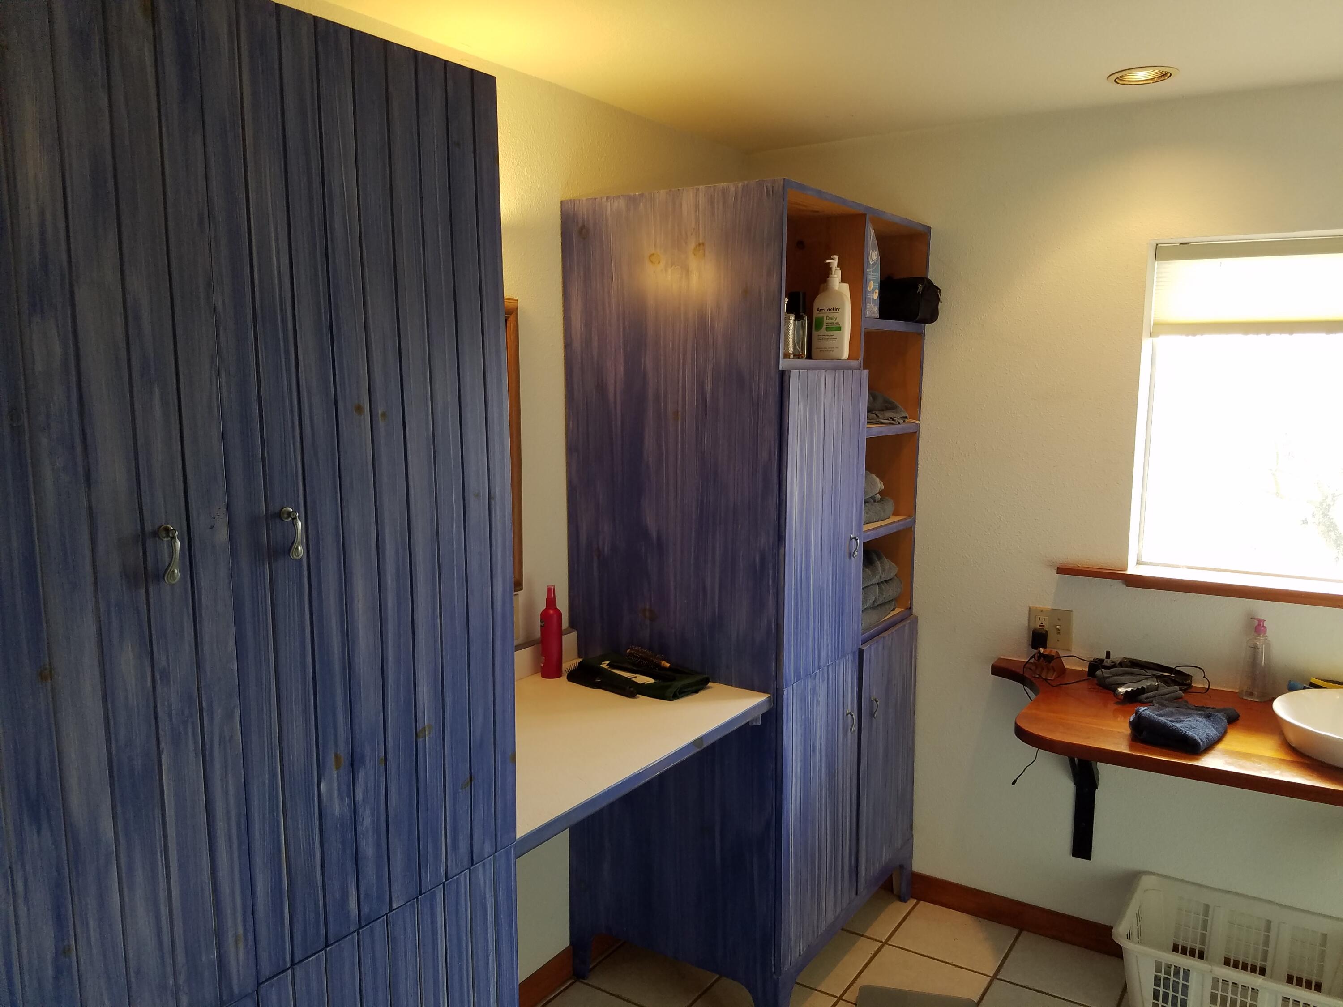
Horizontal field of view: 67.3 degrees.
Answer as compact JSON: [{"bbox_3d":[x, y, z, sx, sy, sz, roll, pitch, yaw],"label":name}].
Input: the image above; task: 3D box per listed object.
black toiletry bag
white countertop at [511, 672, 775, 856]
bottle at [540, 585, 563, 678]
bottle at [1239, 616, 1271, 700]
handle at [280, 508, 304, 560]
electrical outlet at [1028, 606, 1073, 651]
[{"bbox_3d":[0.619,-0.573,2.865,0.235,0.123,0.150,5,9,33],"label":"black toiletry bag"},{"bbox_3d":[-0.257,0.481,2.102,0.583,0.029,0.888,5,9,33],"label":"white countertop"},{"bbox_3d":[-0.293,0.308,2.447,0.053,0.226,0.053,-3,8,-22],"label":"bottle"},{"bbox_3d":[1.488,0.393,2.555,0.046,0.210,0.066,-7,10,-42],"label":"bottle"},{"bbox_3d":[-0.438,0.034,1.177,0.029,0.061,0.017,5,9,33],"label":"handle"},{"bbox_3d":[1.071,0.357,2.855,0.116,0.115,0.010,5,9,33],"label":"electrical outlet"}]

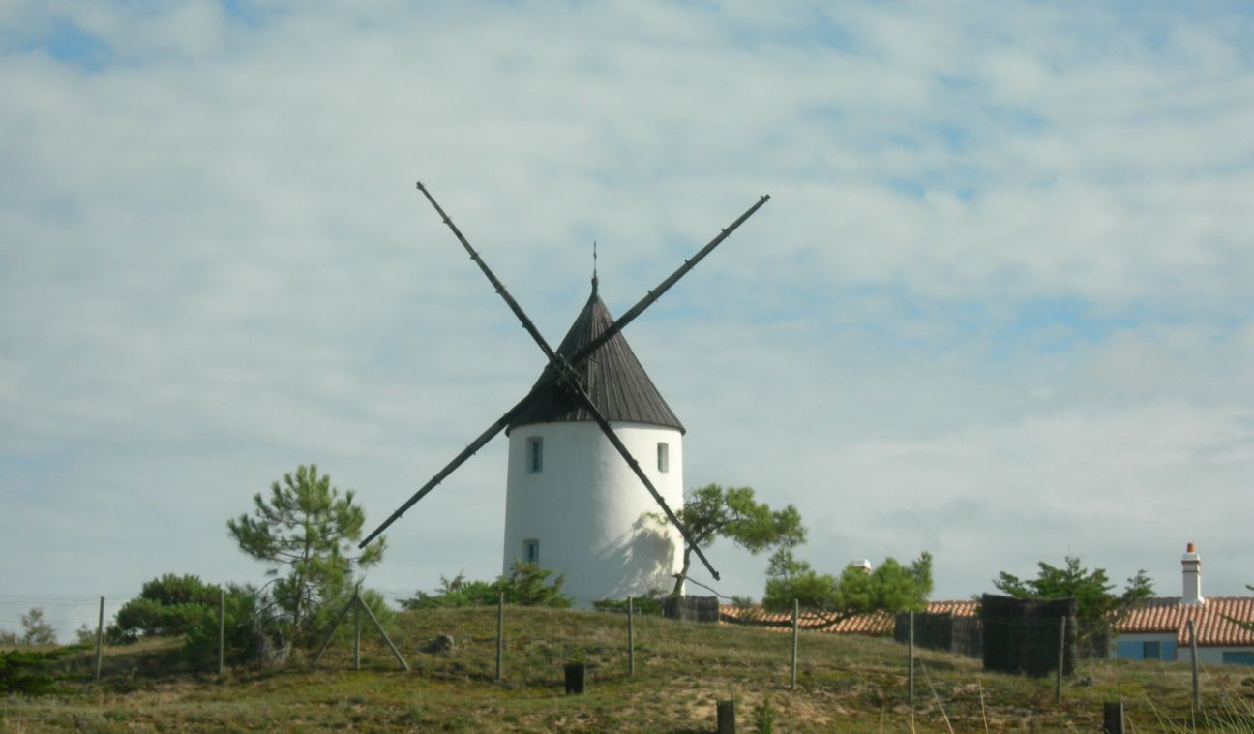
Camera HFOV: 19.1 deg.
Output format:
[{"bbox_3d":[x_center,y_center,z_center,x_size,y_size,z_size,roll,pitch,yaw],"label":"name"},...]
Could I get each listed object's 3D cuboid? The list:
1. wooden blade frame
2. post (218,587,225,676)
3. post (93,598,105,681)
[{"bbox_3d":[-1.801,0.269,108.000,11.880,11.684,0.700,-3,-15,20],"label":"wooden blade frame"},{"bbox_3d":[-6.291,4.112,58.000,0.073,1.390,0.073,1,-7,-6],"label":"post"},{"bbox_3d":[-8.891,4.590,63.000,0.083,1.456,0.083,3,-8,0],"label":"post"}]

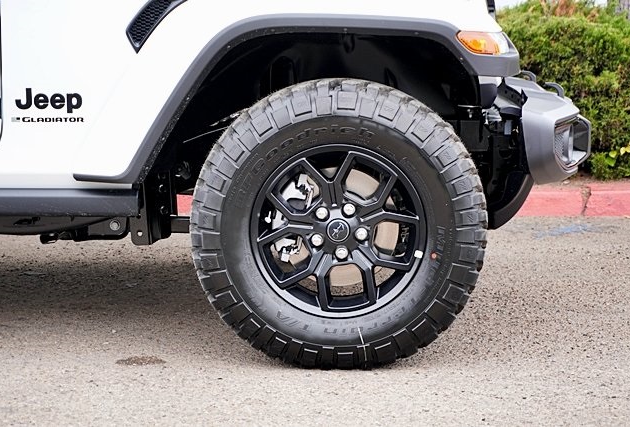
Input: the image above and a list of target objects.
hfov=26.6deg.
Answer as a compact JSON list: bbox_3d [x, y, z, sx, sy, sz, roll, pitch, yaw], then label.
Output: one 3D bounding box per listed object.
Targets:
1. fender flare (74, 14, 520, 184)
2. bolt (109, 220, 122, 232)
[{"bbox_3d":[-0.053,-0.308,3.607,1.206,0.458,0.252,0,8,2],"label":"fender flare"},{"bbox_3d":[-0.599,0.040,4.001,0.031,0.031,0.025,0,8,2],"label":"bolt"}]

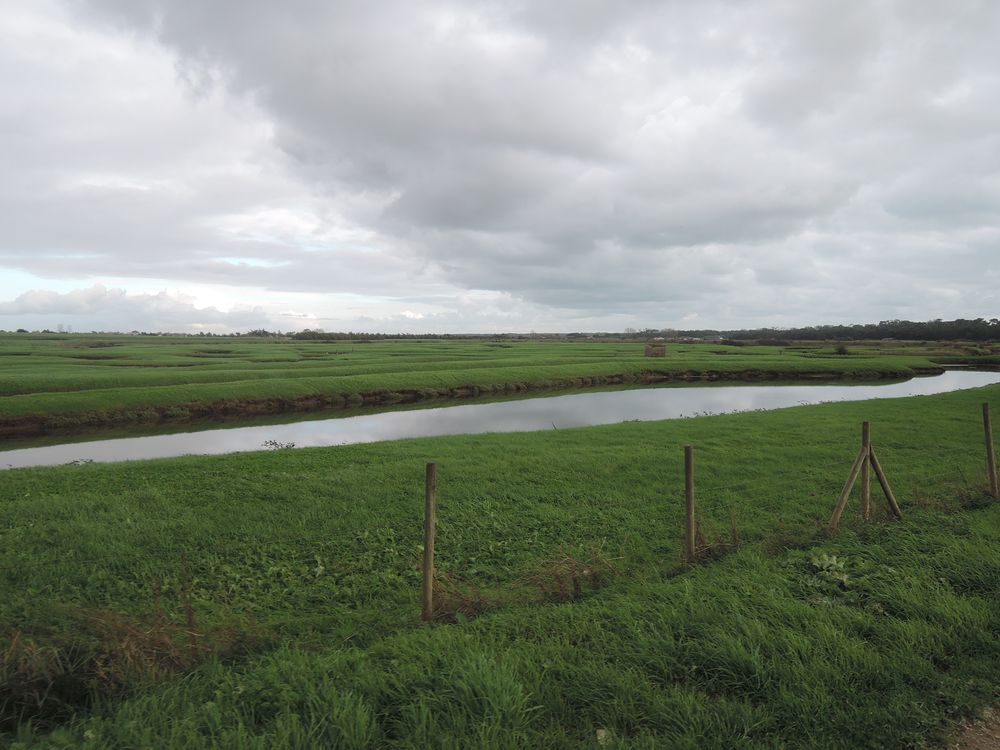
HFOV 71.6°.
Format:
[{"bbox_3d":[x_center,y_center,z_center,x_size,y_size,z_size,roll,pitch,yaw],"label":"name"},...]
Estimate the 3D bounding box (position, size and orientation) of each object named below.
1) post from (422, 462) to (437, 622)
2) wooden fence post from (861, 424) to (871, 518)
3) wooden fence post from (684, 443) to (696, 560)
[{"bbox_3d":[-0.523,1.248,5.150,0.073,1.193,0.073,2,3,0],"label":"post"},{"bbox_3d":[4.284,1.122,8.100,0.076,1.160,0.076,-2,3,0],"label":"wooden fence post"},{"bbox_3d":[1.825,1.242,6.650,0.075,1.132,0.075,-2,3,0],"label":"wooden fence post"}]

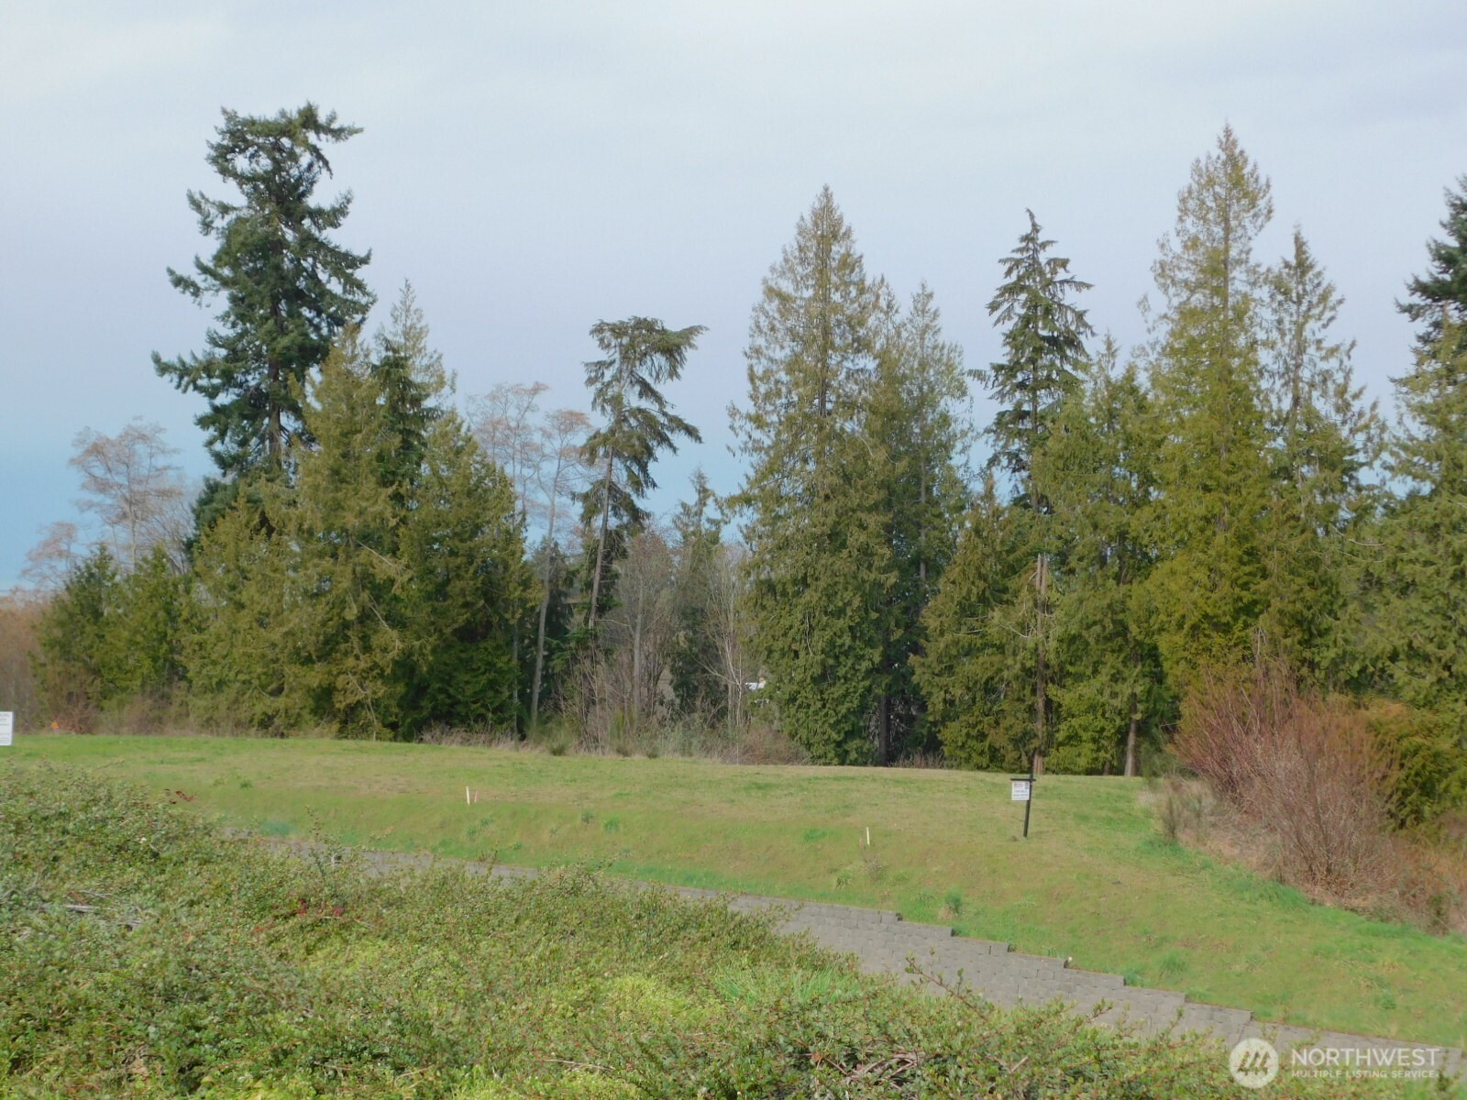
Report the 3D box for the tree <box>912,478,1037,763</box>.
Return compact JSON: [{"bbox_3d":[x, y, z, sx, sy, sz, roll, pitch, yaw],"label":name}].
[{"bbox_3d":[8.786,2.663,91.500,4.450,10.820,4.400,0,-1,0],"label":"tree"}]

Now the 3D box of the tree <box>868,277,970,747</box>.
[{"bbox_3d":[7.011,-1.045,95.000,3.960,18.070,4.100,0,-1,0],"label":"tree"}]

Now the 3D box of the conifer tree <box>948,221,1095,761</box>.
[{"bbox_3d":[11.115,-2.267,97.000,5.560,21.830,5.500,0,-1,0],"label":"conifer tree"}]

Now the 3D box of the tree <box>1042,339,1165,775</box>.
[{"bbox_3d":[13.673,0.276,92.500,4.580,16.110,4.600,0,-1,0],"label":"tree"}]

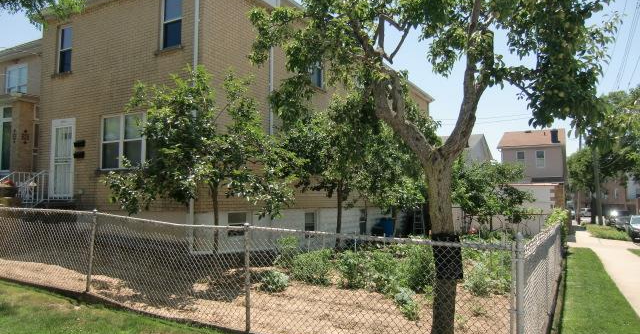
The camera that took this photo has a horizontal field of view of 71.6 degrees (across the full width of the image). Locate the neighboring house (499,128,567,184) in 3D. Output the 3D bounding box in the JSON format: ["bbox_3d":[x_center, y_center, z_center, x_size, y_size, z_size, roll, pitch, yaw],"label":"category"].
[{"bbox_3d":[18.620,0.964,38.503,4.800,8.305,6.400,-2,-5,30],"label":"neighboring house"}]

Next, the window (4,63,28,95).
[{"bbox_3d":[-9.781,-2.836,14.300,1.500,1.000,0.120,-2,-5,30],"label":"window"}]

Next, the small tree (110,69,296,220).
[{"bbox_3d":[-2.182,0.167,8.100,3.400,4.032,3.100,1,-4,0],"label":"small tree"}]

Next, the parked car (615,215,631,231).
[{"bbox_3d":[23.885,4.176,34.579,1.800,1.500,4.600,-2,-5,30],"label":"parked car"}]

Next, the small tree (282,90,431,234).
[{"bbox_3d":[1.111,0.242,12.800,4.200,4.824,3.700,1,-4,0],"label":"small tree"}]

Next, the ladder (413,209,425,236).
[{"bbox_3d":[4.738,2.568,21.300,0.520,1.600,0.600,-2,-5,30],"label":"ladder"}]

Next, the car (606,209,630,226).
[{"bbox_3d":[29.112,4.891,43.615,1.850,1.650,4.700,-2,-5,30],"label":"car"}]

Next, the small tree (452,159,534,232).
[{"bbox_3d":[8.212,1.566,21.000,3.700,3.831,3.500,1,-4,0],"label":"small tree"}]

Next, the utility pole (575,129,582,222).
[{"bbox_3d":[29.409,0.905,50.366,0.300,10.500,0.300,1,-4,0],"label":"utility pole"}]

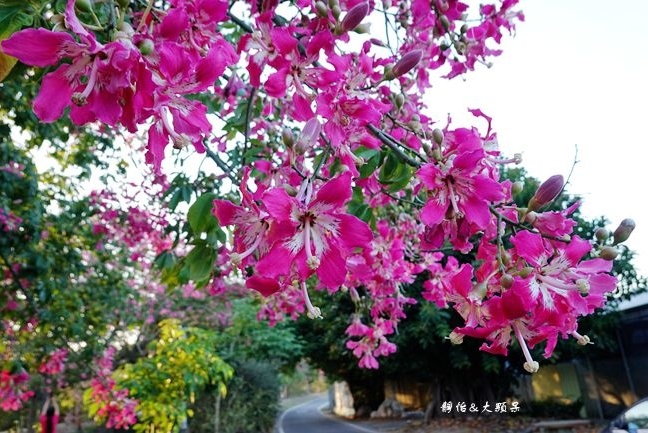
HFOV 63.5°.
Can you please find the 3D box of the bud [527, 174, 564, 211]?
[{"bbox_3d":[0.292,-0.031,0.690,0.025,0.064,0.025,44,-3,0],"label":"bud"}]

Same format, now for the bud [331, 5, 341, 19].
[{"bbox_3d":[0.021,-0.345,0.880,0.017,0.024,0.017,0,-17,0],"label":"bud"}]

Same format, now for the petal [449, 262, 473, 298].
[{"bbox_3d":[0.184,0.086,0.700,0.035,0.048,0.022,-11,-20,31],"label":"petal"}]

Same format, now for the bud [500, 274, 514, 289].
[{"bbox_3d":[0.234,0.083,0.670,0.017,0.018,0.017,0,-17,0],"label":"bud"}]

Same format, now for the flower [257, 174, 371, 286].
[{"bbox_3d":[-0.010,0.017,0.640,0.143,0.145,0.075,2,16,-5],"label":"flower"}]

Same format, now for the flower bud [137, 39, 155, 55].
[{"bbox_3d":[-0.231,-0.221,0.680,0.022,0.020,0.022,0,-17,0],"label":"flower bud"}]

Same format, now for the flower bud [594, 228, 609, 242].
[{"bbox_3d":[0.360,0.025,0.680,0.020,0.018,0.020,0,-17,0],"label":"flower bud"}]

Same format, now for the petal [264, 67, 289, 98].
[{"bbox_3d":[-0.084,-0.235,0.920,0.046,0.055,0.022,5,7,-15],"label":"petal"}]

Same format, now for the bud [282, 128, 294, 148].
[{"bbox_3d":[-0.059,-0.127,0.850,0.019,0.033,0.019,0,-17,0],"label":"bud"}]

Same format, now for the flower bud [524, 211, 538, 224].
[{"bbox_3d":[0.272,0.001,0.690,0.017,0.018,0.017,5,-18,-17],"label":"flower bud"}]

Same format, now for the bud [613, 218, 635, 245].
[{"bbox_3d":[0.396,0.020,0.690,0.020,0.042,0.020,37,-3,0],"label":"bud"}]

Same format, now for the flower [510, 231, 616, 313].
[{"bbox_3d":[0.310,0.071,0.680,0.125,0.112,0.075,14,0,-38],"label":"flower"}]

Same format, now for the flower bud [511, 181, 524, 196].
[{"bbox_3d":[0.288,-0.042,0.780,0.018,0.024,0.018,0,-17,0],"label":"flower bud"}]

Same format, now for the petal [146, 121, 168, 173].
[{"bbox_3d":[-0.202,-0.084,0.630,0.027,0.064,0.025,7,-10,-24],"label":"petal"}]

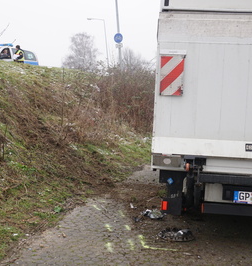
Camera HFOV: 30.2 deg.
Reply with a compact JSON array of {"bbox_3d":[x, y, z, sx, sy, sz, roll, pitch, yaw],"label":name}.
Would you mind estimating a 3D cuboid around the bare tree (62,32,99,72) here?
[{"bbox_3d":[-6.050,-10.105,62.000,4.900,6.800,4.700,-2,6,0],"label":"bare tree"}]

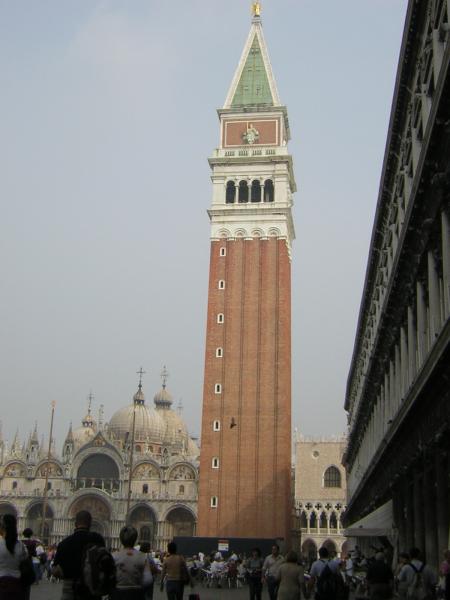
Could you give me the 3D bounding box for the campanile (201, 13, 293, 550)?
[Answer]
[{"bbox_3d":[4.615,-7.739,135.921,13.600,98.200,13.600,-1,-17,8],"label":"campanile"}]

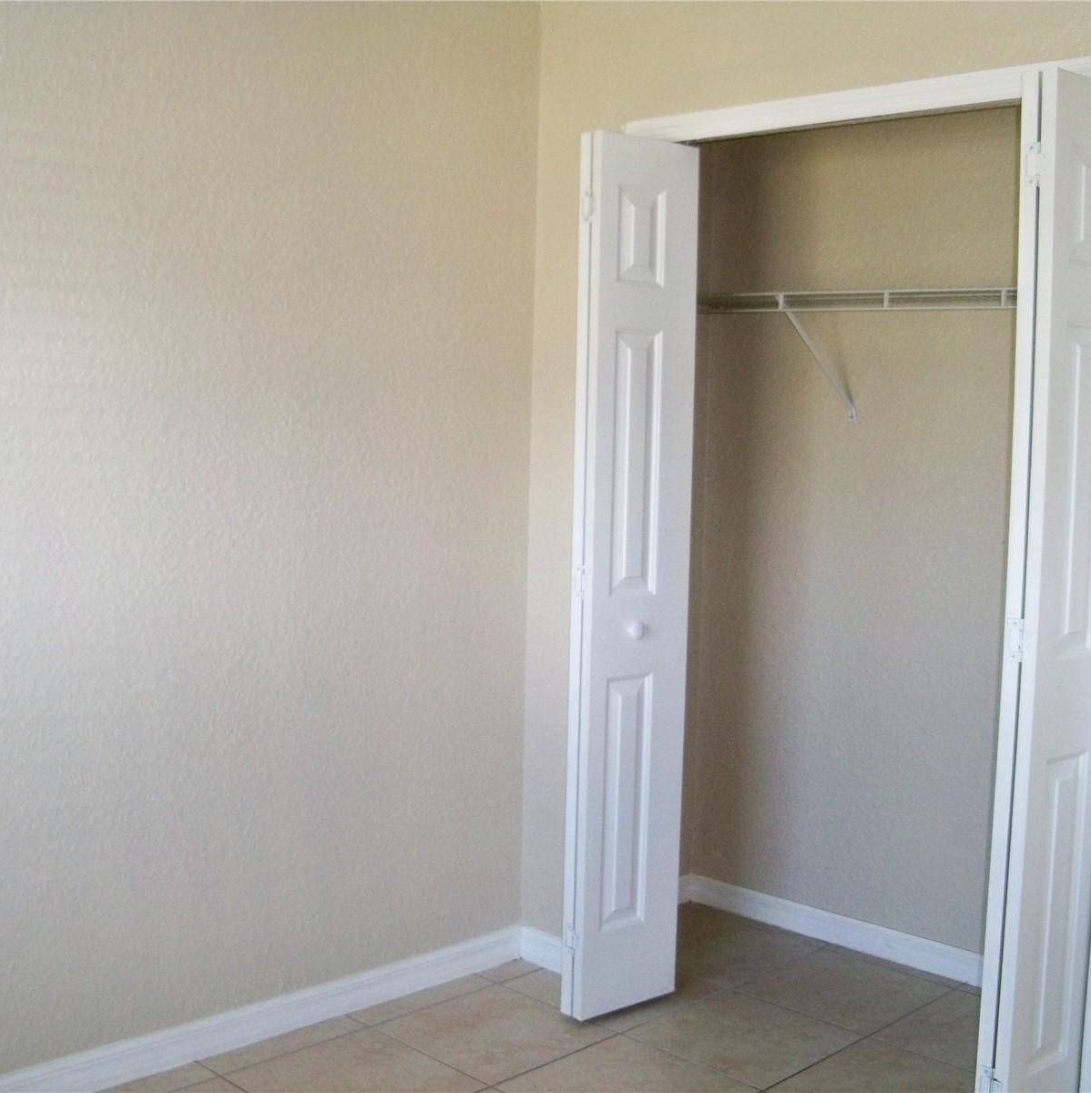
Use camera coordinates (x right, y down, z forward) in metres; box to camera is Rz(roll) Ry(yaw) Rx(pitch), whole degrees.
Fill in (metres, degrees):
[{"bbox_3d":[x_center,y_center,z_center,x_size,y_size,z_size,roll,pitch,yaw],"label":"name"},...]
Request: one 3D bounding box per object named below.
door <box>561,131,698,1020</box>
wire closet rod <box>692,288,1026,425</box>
[{"bbox_3d":[0.196,0.084,3.405,0.302,2.007,0.075,-3,7,-41],"label":"door"},{"bbox_3d":[0.892,-0.448,3.530,1.500,0.310,0.310,6,7,45],"label":"wire closet rod"}]

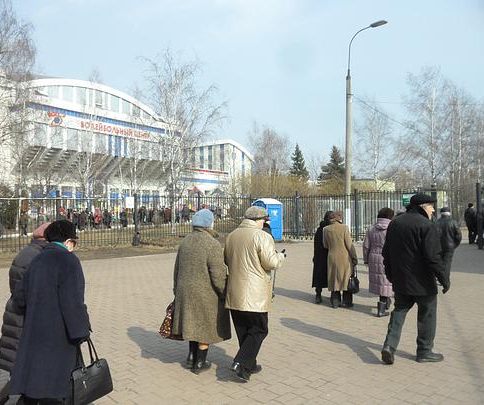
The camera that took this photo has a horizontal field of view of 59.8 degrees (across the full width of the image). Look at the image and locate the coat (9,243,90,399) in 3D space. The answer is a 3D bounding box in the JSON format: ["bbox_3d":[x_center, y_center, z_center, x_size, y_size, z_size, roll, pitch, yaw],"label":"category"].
[{"bbox_3d":[-1.408,0.863,3.080,0.570,1.130,0.470,0,0,30],"label":"coat"}]

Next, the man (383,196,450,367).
[{"bbox_3d":[1.827,0.789,4.460,0.570,1.770,0.600,1,-1,-38],"label":"man"}]

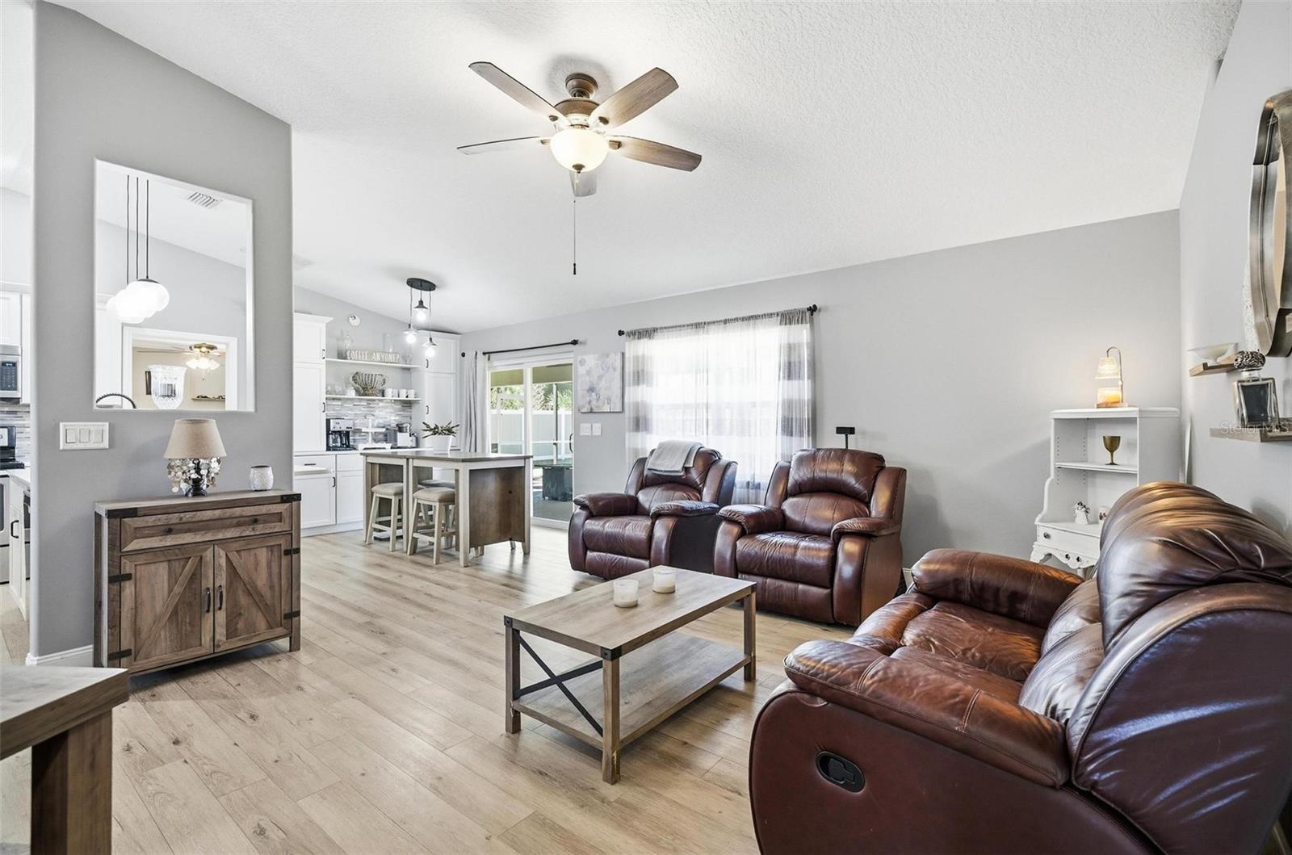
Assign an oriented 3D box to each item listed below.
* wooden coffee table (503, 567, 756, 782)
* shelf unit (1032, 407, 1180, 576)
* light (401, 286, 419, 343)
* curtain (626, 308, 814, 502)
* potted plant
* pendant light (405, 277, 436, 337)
[{"bbox_3d":[-0.015,0.964,2.471,0.554,0.453,1.022,0,0,38],"label":"wooden coffee table"},{"bbox_3d":[2.649,0.545,3.341,0.362,1.296,0.585,0,0,-7],"label":"shelf unit"},{"bbox_3d":[-2.564,-1.222,6.250,0.150,0.615,0.150,0,0,38],"label":"light"},{"bbox_3d":[0.610,0.055,5.532,2.100,2.130,0.100,0,0,38],"label":"curtain"},{"bbox_3d":[-2.058,0.092,5.724,0.357,0.322,0.337,0,0,38],"label":"potted plant"},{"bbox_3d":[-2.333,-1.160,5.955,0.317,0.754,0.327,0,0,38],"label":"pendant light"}]

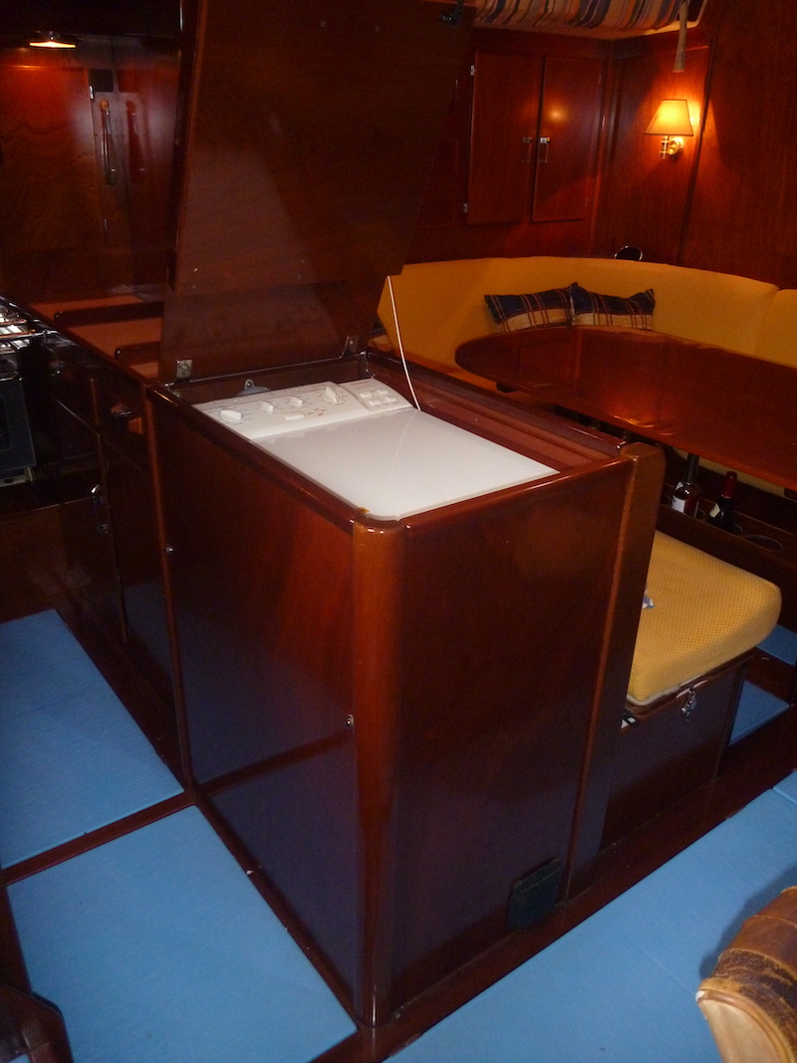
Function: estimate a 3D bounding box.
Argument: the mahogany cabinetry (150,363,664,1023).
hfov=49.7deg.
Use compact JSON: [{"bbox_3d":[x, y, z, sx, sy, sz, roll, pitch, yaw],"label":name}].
[{"bbox_3d":[-0.041,0.236,1.648,0.515,0.935,0.710,-17,32,-33],"label":"mahogany cabinetry"}]

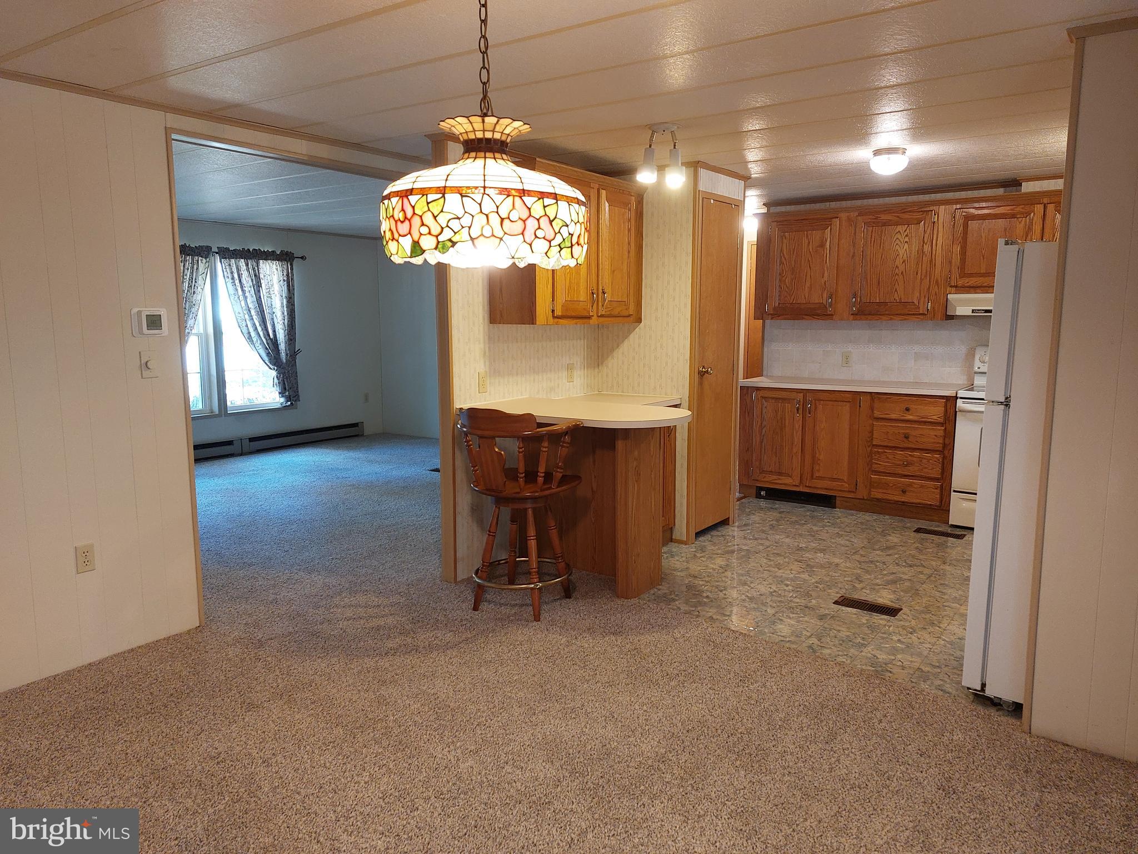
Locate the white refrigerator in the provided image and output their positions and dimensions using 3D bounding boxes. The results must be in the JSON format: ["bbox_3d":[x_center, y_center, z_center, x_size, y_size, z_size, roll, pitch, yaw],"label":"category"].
[{"bbox_3d":[2.008,0.173,2.951,0.740,1.672,0.750,5,10,35],"label":"white refrigerator"}]

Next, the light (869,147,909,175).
[{"bbox_3d":[1.743,-1.433,4.312,0.250,0.155,0.250,5,10,35],"label":"light"}]

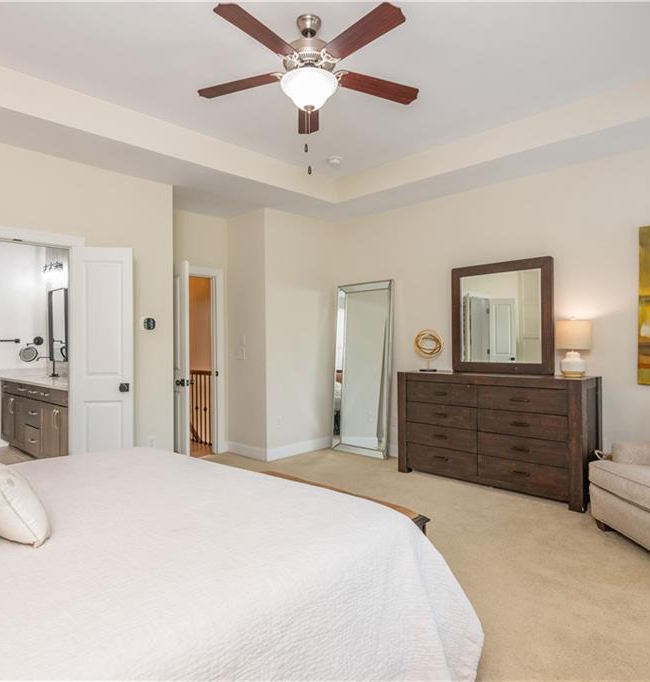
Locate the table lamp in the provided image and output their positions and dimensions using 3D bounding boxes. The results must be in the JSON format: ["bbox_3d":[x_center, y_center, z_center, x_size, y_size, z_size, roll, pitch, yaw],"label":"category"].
[{"bbox_3d":[1.968,0.054,3.831,0.245,0.470,0.245,-1,0,44],"label":"table lamp"}]

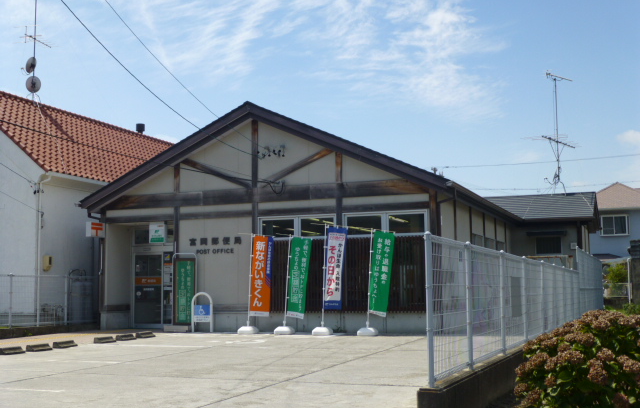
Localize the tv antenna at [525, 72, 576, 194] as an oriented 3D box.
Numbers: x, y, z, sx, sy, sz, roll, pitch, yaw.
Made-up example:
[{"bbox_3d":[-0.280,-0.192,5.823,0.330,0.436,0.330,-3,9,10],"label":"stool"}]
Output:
[{"bbox_3d":[8.484,-2.495,29.615,1.650,4.400,2.300,-6,-8,42],"label":"tv antenna"}]

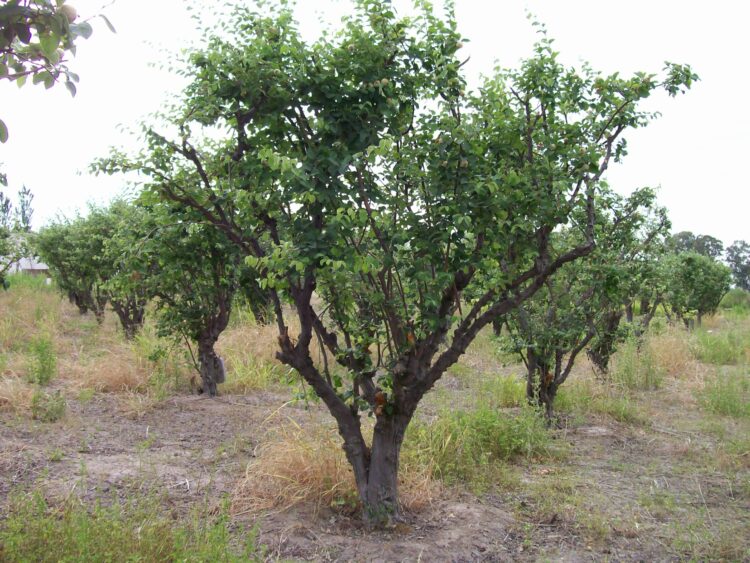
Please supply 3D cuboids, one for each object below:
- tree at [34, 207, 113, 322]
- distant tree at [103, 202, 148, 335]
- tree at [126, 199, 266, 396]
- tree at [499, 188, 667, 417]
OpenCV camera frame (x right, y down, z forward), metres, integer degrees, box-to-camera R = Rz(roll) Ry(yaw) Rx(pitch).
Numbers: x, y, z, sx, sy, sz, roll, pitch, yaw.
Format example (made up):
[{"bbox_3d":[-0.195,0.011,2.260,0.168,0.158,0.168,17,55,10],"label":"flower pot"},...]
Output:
[{"bbox_3d":[-8.811,-0.526,22.800,2.300,3.350,2.200,0,1,0],"label":"tree"},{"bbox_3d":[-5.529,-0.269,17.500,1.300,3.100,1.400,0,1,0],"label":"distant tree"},{"bbox_3d":[-2.174,0.183,9.500,1.750,2.450,1.700,0,1,0],"label":"tree"},{"bbox_3d":[2.287,0.232,8.600,1.850,2.500,1.750,0,1,0],"label":"tree"}]

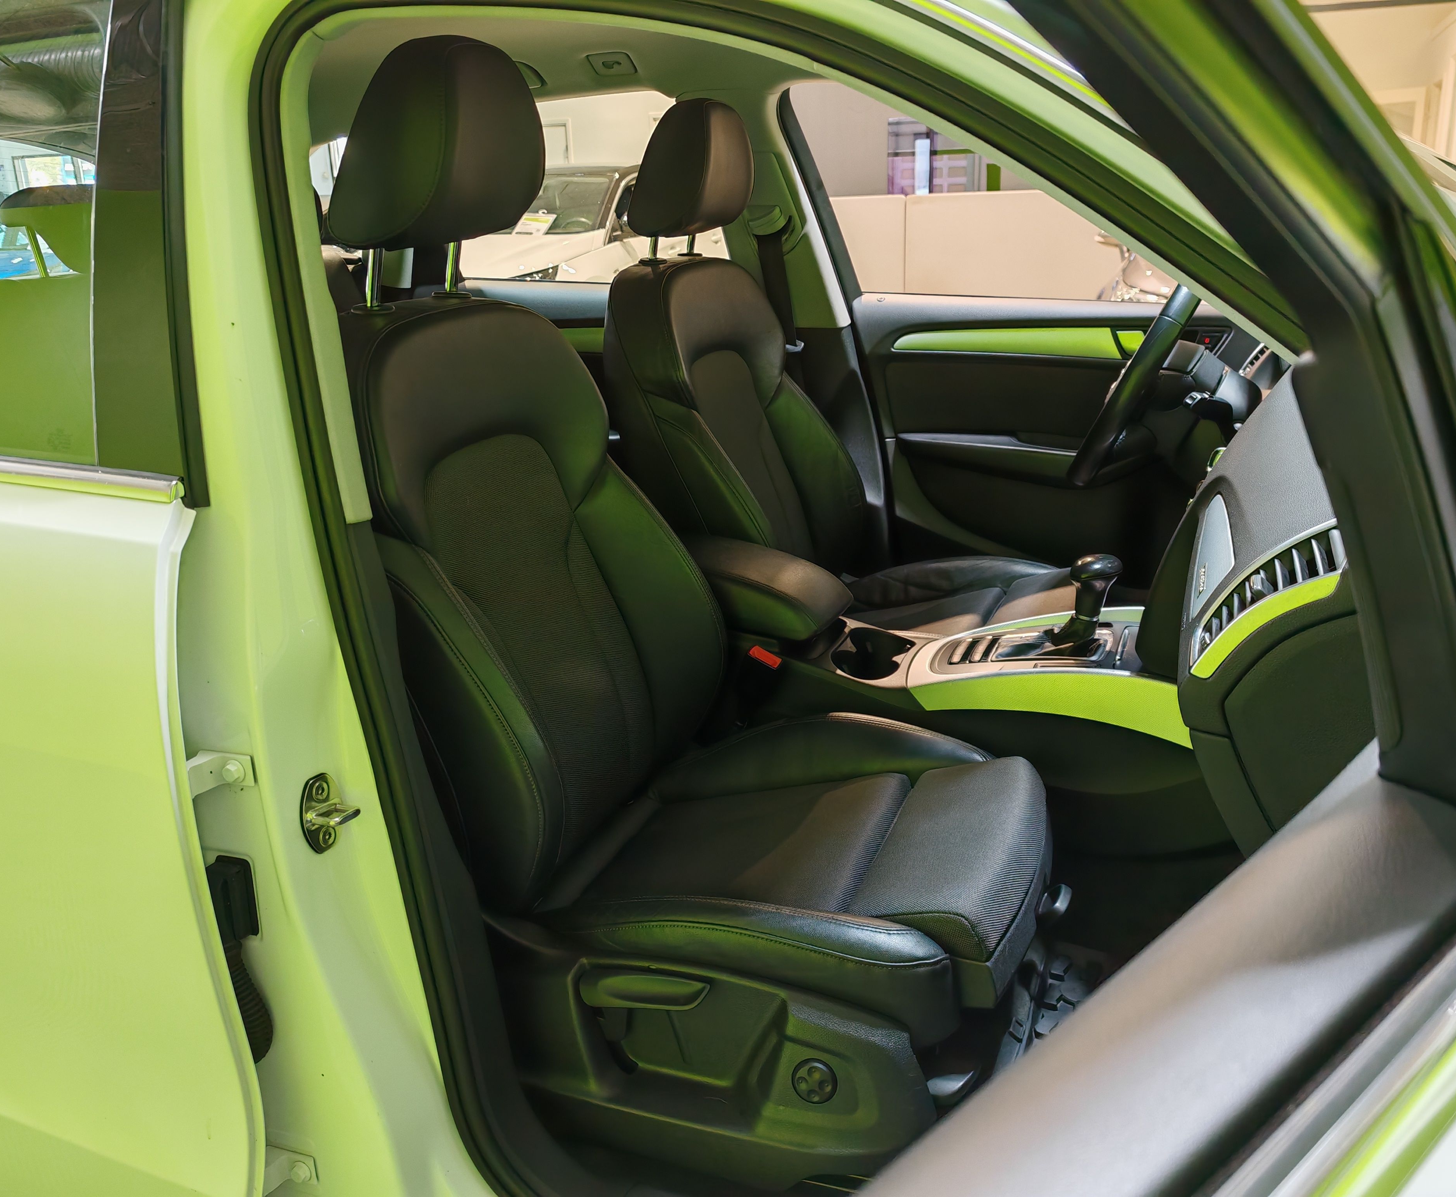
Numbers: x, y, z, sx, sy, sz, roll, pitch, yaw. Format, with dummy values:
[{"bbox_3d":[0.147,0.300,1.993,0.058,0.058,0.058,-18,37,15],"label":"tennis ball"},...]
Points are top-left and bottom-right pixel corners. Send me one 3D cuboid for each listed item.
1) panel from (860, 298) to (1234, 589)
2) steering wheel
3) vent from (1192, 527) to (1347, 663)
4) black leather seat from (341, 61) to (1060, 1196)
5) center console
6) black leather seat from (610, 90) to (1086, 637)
[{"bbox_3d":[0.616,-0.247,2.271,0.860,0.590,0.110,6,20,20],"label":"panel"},{"bbox_3d":[0.630,-0.325,1.854,0.110,0.375,0.375,28,26,11],"label":"steering wheel"},{"bbox_3d":[0.396,-0.004,0.921,0.050,0.130,0.150,37,27,7],"label":"vent"},{"bbox_3d":[-0.031,-0.023,1.388,0.800,1.120,0.550,6,20,20],"label":"black leather seat"},{"bbox_3d":[0.242,0.114,1.744,0.870,0.410,0.280,6,20,20],"label":"center console"},{"bbox_3d":[0.232,-0.240,2.044,0.800,1.120,0.550,6,20,20],"label":"black leather seat"}]

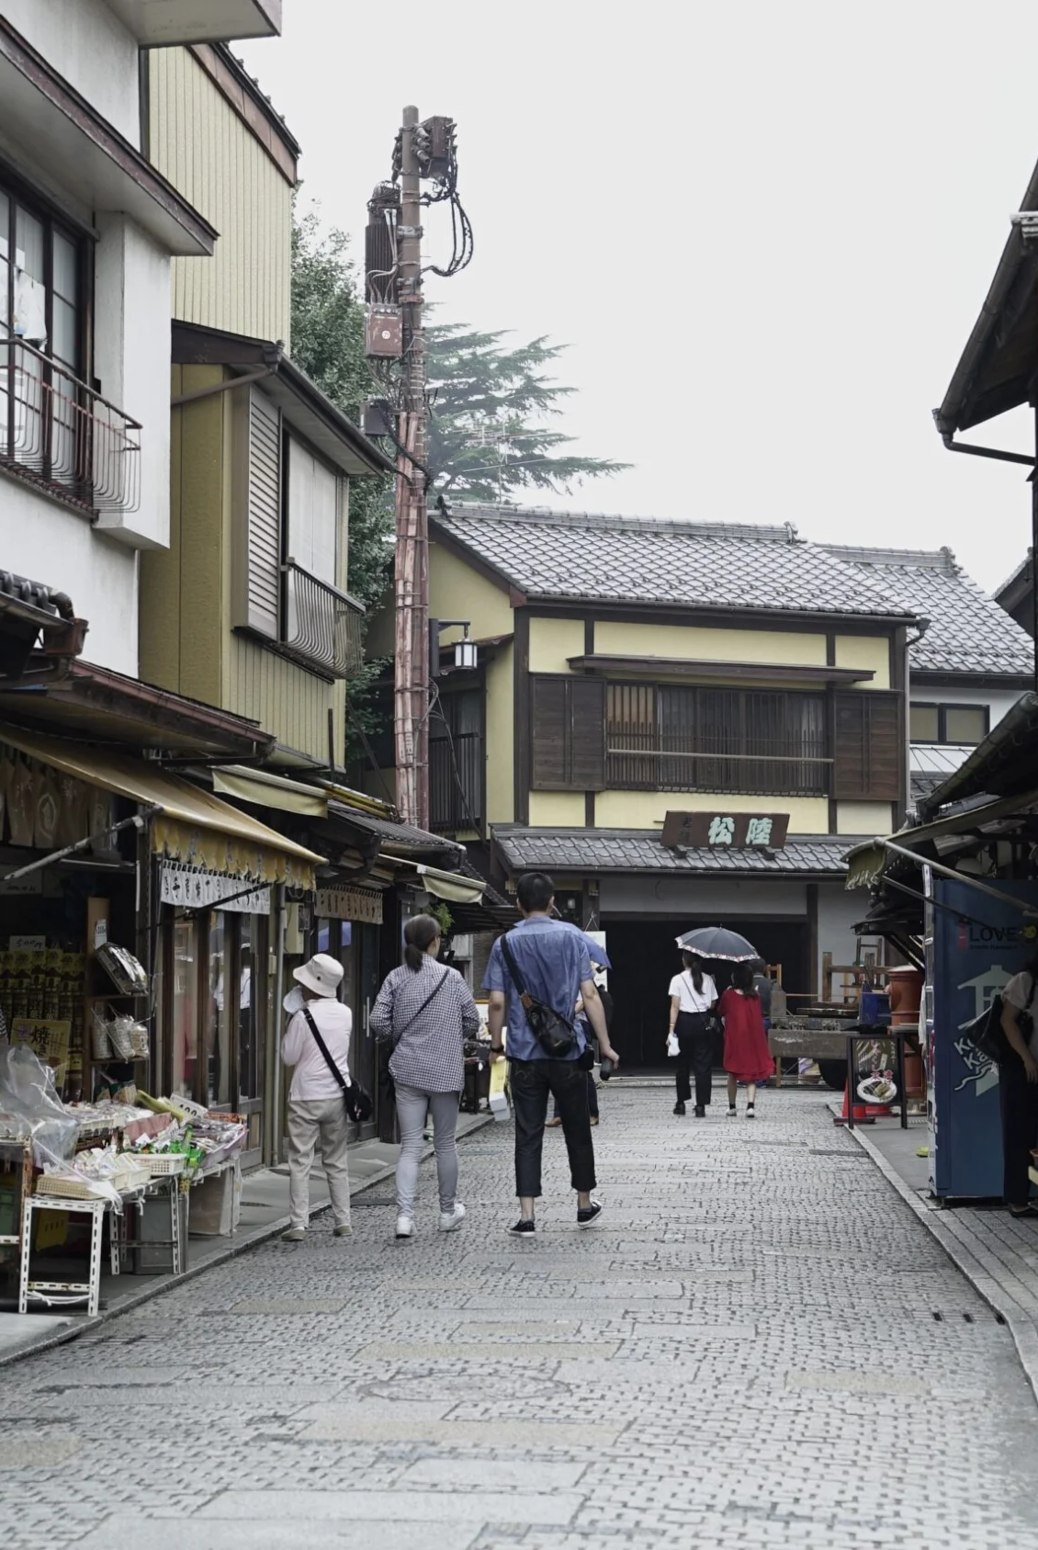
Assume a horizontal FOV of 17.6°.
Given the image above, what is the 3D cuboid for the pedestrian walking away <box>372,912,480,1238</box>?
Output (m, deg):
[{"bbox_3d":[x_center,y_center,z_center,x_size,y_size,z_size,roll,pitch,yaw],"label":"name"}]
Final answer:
[{"bbox_3d":[-0.462,1.486,16.589,0.520,1.590,0.420,0,-4,3],"label":"pedestrian walking away"}]

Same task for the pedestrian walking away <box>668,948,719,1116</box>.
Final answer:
[{"bbox_3d":[1.680,2.469,32.208,0.480,1.590,0.380,0,-4,3],"label":"pedestrian walking away"}]

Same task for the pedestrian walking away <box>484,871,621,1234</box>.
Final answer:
[{"bbox_3d":[0.157,1.391,16.645,0.660,1.785,0.520,0,-4,5],"label":"pedestrian walking away"}]

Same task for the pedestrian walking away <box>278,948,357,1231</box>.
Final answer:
[{"bbox_3d":[-0.994,1.569,16.484,0.420,1.410,0.380,0,-4,-3],"label":"pedestrian walking away"}]

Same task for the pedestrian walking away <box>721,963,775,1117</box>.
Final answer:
[{"bbox_3d":[2.192,2.510,32.306,0.480,1.520,0.380,0,-4,3],"label":"pedestrian walking away"}]

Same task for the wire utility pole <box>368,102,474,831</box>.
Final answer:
[{"bbox_3d":[-1.145,-1.924,37.495,1.100,11.020,0.800,0,-4,-6],"label":"wire utility pole"}]

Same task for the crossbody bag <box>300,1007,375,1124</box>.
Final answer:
[{"bbox_3d":[-0.889,1.424,16.443,0.370,0.580,0.270,1,-4,-9],"label":"crossbody bag"}]

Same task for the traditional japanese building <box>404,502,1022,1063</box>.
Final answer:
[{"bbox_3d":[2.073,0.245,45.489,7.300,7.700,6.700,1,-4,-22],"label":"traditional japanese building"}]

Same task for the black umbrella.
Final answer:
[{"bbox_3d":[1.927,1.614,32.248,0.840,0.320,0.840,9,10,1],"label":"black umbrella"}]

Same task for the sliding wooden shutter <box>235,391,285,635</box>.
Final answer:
[{"bbox_3d":[-1.920,-1.851,24.388,0.130,1.720,1.040,0,-4,6],"label":"sliding wooden shutter"}]

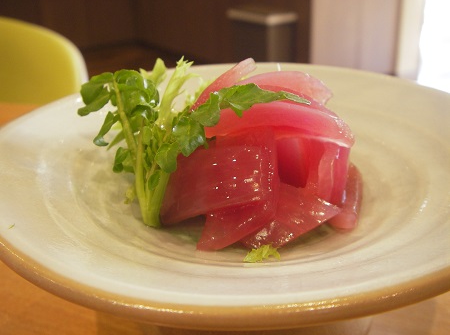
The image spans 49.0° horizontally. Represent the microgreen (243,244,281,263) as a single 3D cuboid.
[{"bbox_3d":[0.015,0.035,0.198,0.015,0.005,0.007,-6,27,-6],"label":"microgreen"}]

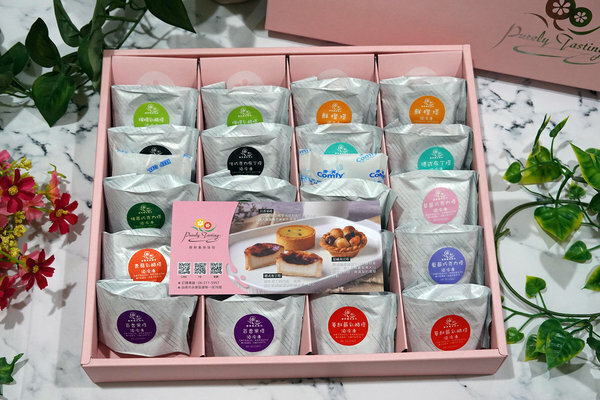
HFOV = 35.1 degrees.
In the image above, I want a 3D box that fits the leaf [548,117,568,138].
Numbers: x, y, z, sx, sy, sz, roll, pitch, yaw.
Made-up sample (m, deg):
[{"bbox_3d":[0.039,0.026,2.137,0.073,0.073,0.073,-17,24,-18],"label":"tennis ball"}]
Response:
[{"bbox_3d":[0.279,-0.079,1.024,0.005,0.013,0.029,33,100,-24],"label":"leaf"}]

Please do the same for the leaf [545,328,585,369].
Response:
[{"bbox_3d":[0.256,0.150,0.932,0.035,0.010,0.042,32,84,13],"label":"leaf"}]

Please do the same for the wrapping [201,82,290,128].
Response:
[{"bbox_3d":[-0.059,-0.087,1.038,0.095,0.035,0.079,-1,105,-1],"label":"wrapping"}]

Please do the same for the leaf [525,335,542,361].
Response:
[{"bbox_3d":[0.239,0.151,0.971,0.027,0.009,0.030,32,85,13],"label":"leaf"}]

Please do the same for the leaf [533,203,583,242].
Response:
[{"bbox_3d":[0.277,0.025,1.014,0.050,0.011,0.038,-12,95,-6],"label":"leaf"}]

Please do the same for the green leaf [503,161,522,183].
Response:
[{"bbox_3d":[0.226,-0.028,1.011,0.023,0.006,0.023,-19,67,2],"label":"green leaf"}]

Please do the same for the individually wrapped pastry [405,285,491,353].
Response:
[{"bbox_3d":[0.146,0.126,0.963,0.091,0.082,0.038,-1,23,-1],"label":"individually wrapped pastry"}]

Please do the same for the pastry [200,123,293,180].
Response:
[{"bbox_3d":[-0.056,-0.042,1.017,0.095,0.035,0.079,-1,105,-1],"label":"pastry"}]

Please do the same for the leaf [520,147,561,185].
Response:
[{"bbox_3d":[0.267,-0.034,1.051,0.051,0.011,0.040,-29,69,-4],"label":"leaf"}]

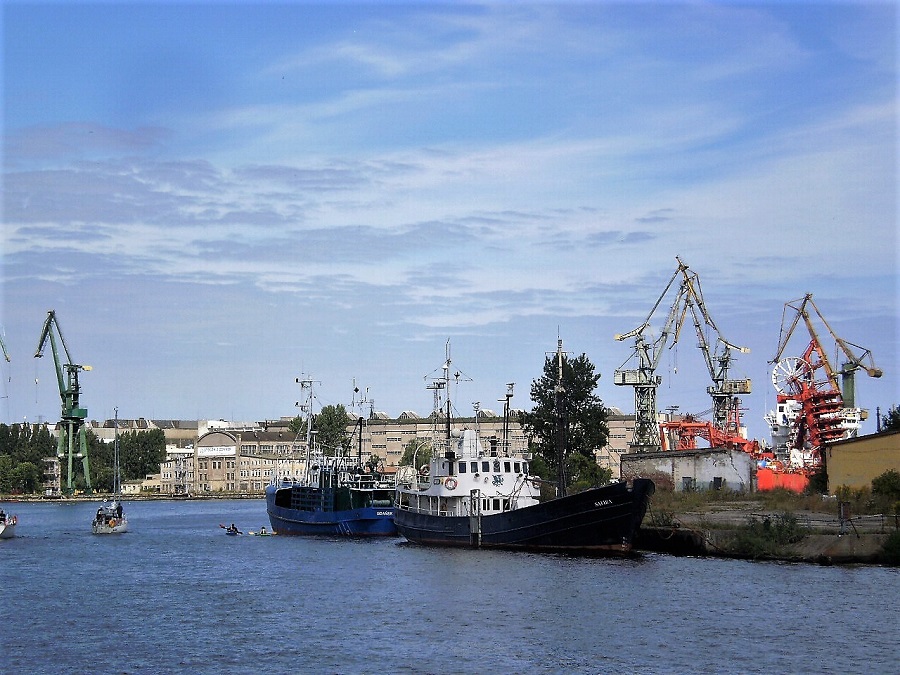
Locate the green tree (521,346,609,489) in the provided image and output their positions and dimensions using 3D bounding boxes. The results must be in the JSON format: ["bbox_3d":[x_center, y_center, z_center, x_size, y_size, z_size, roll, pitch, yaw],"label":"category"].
[{"bbox_3d":[12.940,10.090,255.000,10.300,17.200,10.300,0,-4,0],"label":"green tree"}]

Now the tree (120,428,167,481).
[{"bbox_3d":[-95.950,38.660,700.000,14.200,20.300,13.000,0,-4,0],"label":"tree"}]

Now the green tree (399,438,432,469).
[{"bbox_3d":[-7.410,27.690,480.000,7.300,12.000,7.300,0,-4,0],"label":"green tree"}]

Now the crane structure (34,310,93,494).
[{"bbox_3d":[-114.080,19.260,660.000,18.500,54.500,9.500,-3,-5,32],"label":"crane structure"}]

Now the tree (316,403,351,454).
[{"bbox_3d":[-38.360,36.400,730.000,11.800,29.000,11.800,0,-4,0],"label":"tree"}]

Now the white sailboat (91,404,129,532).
[{"bbox_3d":[-30.060,11.840,198.000,3.000,11.100,9.400,0,-4,1],"label":"white sailboat"}]

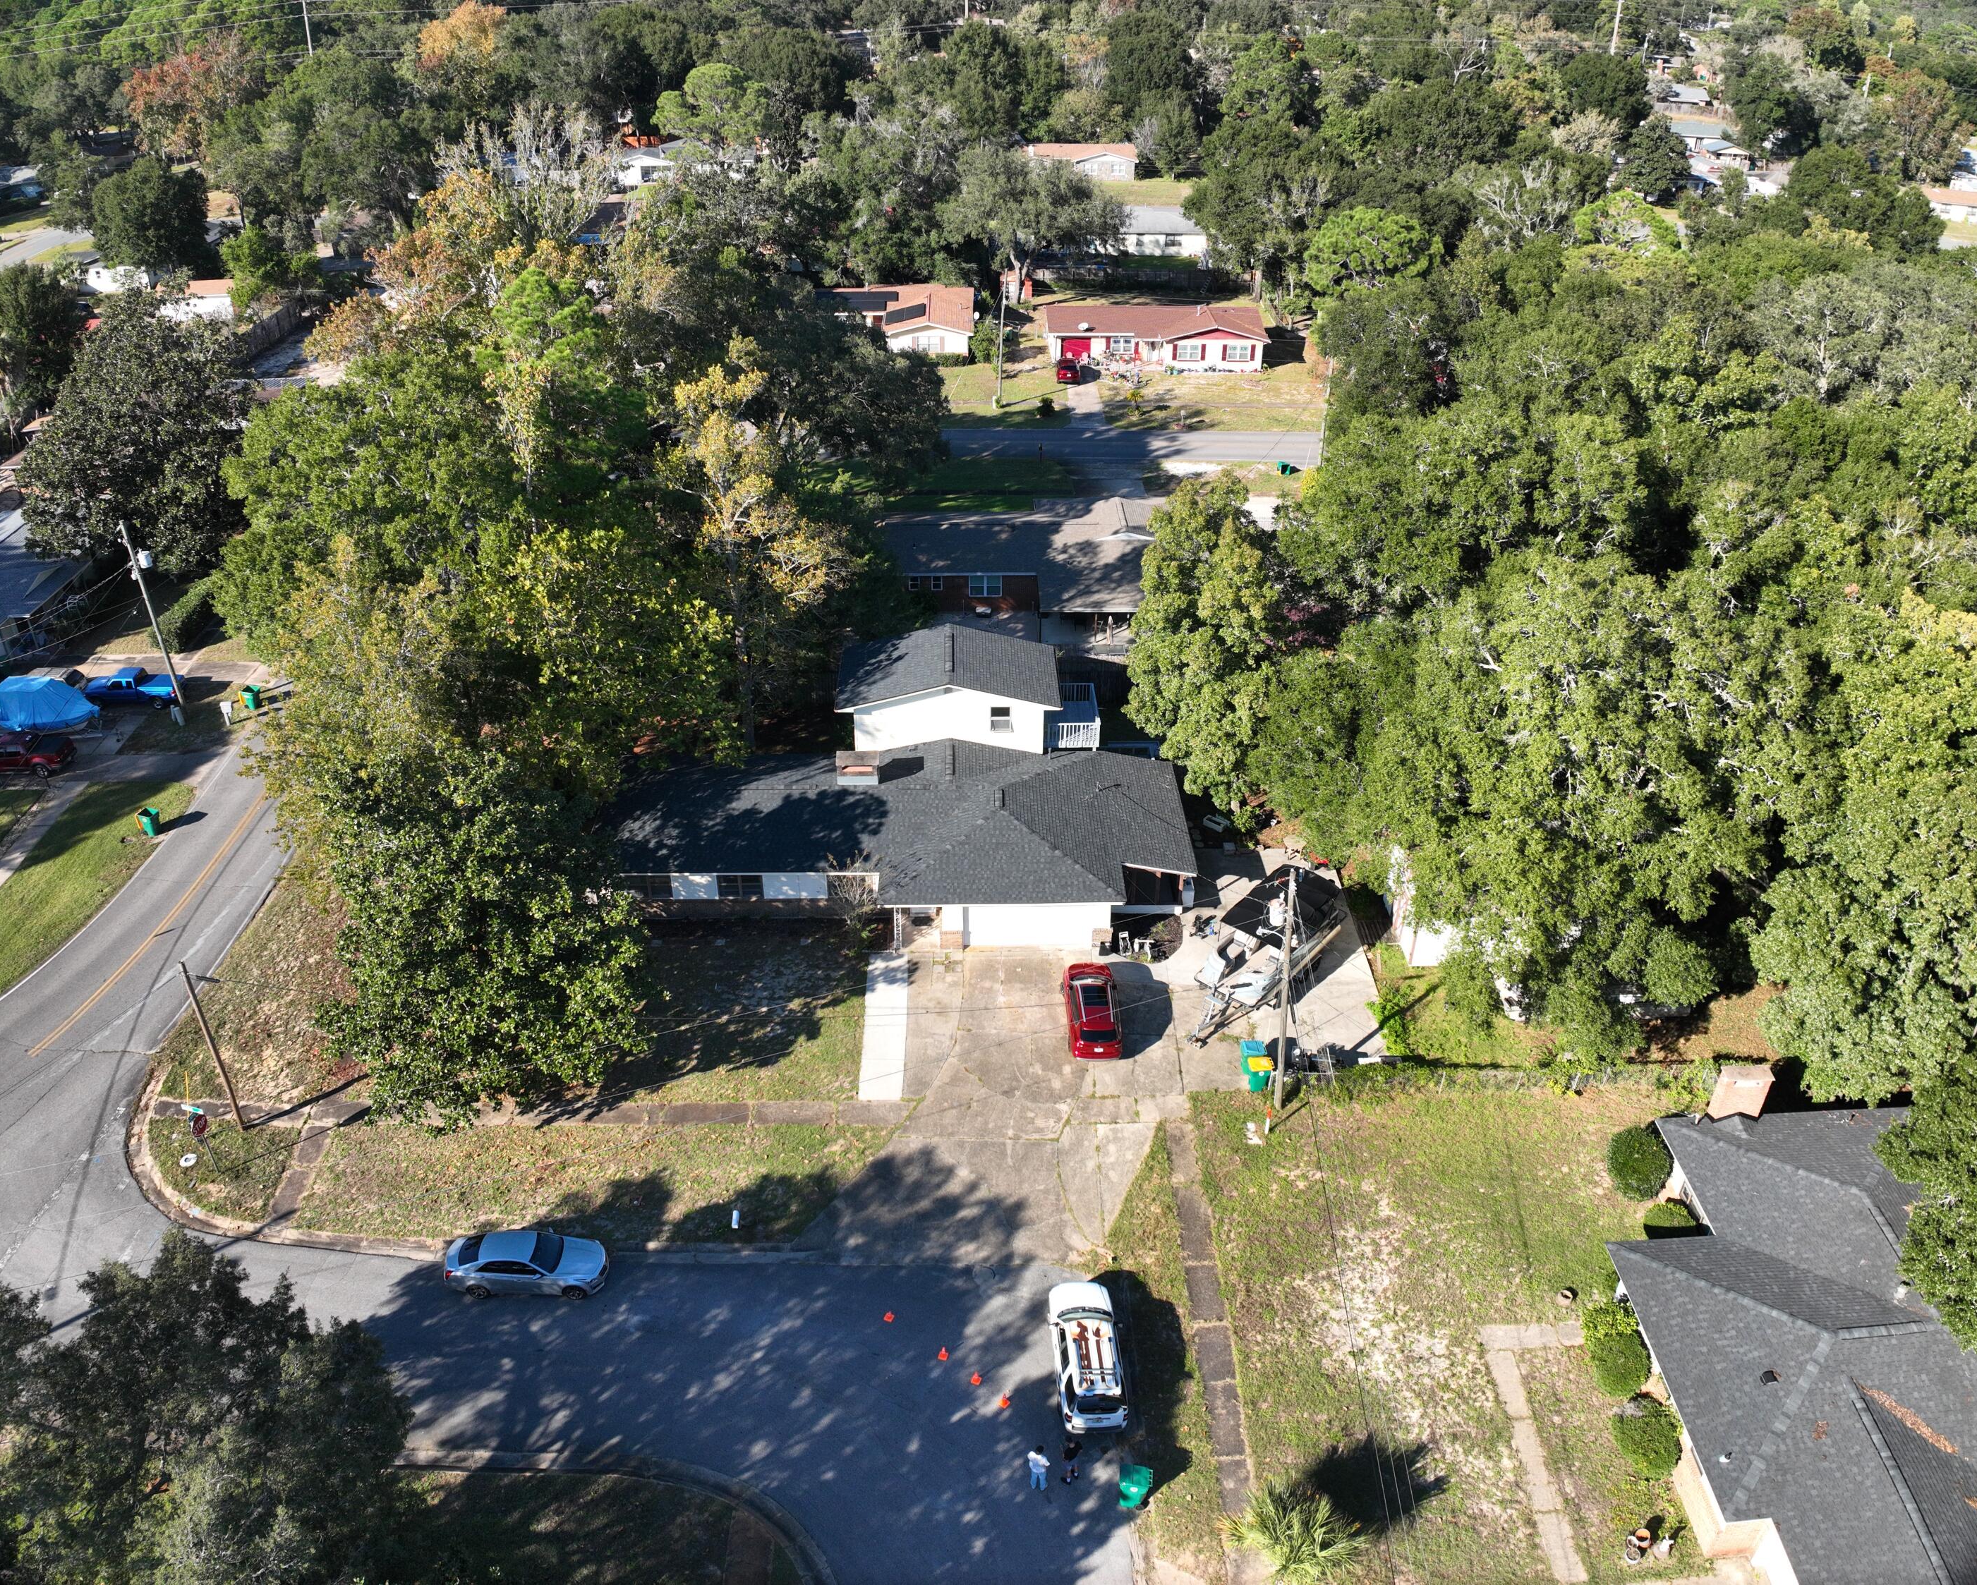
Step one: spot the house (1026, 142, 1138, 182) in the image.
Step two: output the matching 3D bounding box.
[{"bbox_3d":[12.268,-88.246,204.794,17.000,3.800,12.500,0,32,0],"label":"house"}]

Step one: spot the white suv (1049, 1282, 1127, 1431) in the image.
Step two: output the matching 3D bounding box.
[{"bbox_3d":[2.646,15.231,40.005,1.830,1.740,4.500,-2,32,-2],"label":"white suv"}]

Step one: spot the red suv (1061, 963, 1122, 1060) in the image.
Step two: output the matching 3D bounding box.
[{"bbox_3d":[3.898,7.962,54.866,1.840,1.680,4.650,0,33,0],"label":"red suv"}]

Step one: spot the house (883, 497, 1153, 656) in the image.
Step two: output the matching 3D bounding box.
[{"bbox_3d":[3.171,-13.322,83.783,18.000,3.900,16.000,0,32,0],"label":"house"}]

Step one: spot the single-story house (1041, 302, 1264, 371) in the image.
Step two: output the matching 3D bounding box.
[{"bbox_3d":[14.231,-39.698,126.574,18.800,3.800,10.800,0,32,0],"label":"single-story house"}]

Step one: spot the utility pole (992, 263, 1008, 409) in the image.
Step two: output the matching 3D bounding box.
[{"bbox_3d":[1.137,-34.919,112.724,0.400,10.593,0.400,2,33,-1],"label":"utility pole"}]

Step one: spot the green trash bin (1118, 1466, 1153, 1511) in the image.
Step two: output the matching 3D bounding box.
[{"bbox_3d":[3.914,18.542,39.125,0.860,1.080,0.700,3,33,5],"label":"green trash bin"}]

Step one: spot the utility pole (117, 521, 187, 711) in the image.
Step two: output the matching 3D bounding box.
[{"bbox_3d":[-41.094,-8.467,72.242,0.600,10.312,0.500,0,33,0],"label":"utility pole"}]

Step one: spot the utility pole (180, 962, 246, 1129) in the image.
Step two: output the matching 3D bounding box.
[{"bbox_3d":[-24.602,8.168,46.458,0.240,7.260,0.240,0,32,0],"label":"utility pole"}]

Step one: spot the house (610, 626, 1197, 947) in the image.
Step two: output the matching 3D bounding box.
[{"bbox_3d":[-4.000,-0.544,63.081,24.800,7.000,15.300,0,33,0],"label":"house"}]

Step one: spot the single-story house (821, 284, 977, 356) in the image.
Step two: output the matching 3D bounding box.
[{"bbox_3d":[-8.977,-42.334,130.903,15.500,3.900,16.000,0,32,0],"label":"single-story house"}]

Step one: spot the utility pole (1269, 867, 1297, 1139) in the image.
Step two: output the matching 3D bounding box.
[{"bbox_3d":[9.863,6.759,48.663,0.600,10.480,0.500,-3,33,2],"label":"utility pole"}]

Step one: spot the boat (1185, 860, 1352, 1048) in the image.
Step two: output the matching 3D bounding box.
[{"bbox_3d":[9.950,5.971,53.840,2.600,2.950,8.900,25,40,34],"label":"boat"}]

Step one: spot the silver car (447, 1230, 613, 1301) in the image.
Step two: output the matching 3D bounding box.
[{"bbox_3d":[-14.129,14.411,45.147,4.850,1.450,1.840,2,33,2],"label":"silver car"}]

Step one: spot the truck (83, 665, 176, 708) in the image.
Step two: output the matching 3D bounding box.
[{"bbox_3d":[-43.757,-5.397,75.457,4.850,1.660,1.770,1,33,2],"label":"truck"}]

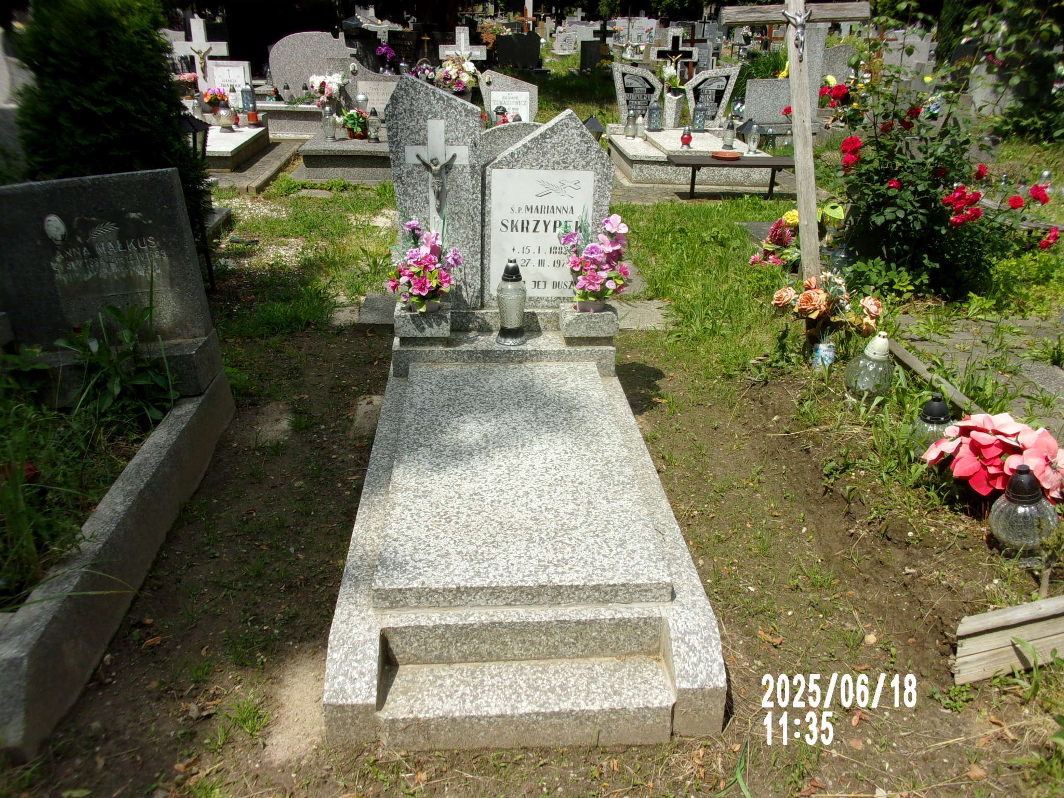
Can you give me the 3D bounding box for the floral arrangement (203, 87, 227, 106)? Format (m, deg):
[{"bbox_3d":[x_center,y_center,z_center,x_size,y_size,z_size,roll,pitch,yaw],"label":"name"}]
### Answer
[{"bbox_3d":[-3.482,-3.313,9.477,0.264,0.217,0.240,0,24,-4],"label":"floral arrangement"}]

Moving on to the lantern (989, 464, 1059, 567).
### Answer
[{"bbox_3d":[1.434,0.332,2.528,0.211,0.315,0.211,-10,25,1],"label":"lantern"}]

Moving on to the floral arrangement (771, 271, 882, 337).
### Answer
[{"bbox_3d":[1.316,-0.412,3.846,0.510,0.287,0.340,0,24,-4],"label":"floral arrangement"}]

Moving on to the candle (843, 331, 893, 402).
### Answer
[{"bbox_3d":[1.445,-0.148,3.624,0.208,0.284,0.208,2,24,-5],"label":"candle"}]

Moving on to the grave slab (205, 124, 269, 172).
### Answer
[{"bbox_3d":[-3.305,-2.551,8.722,0.920,0.180,1.763,0,24,-4],"label":"grave slab"}]

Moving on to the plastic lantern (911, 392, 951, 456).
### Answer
[{"bbox_3d":[1.470,0.101,3.123,0.190,0.280,0.190,0,24,-4],"label":"plastic lantern"}]

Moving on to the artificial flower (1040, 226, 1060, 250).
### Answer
[{"bbox_3d":[3.129,-0.974,5.200,0.115,0.145,0.110,0,24,-4],"label":"artificial flower"}]

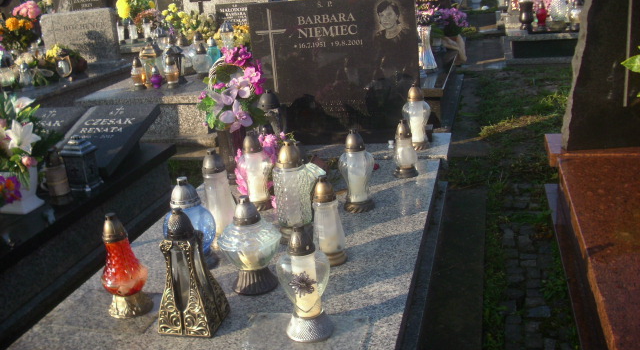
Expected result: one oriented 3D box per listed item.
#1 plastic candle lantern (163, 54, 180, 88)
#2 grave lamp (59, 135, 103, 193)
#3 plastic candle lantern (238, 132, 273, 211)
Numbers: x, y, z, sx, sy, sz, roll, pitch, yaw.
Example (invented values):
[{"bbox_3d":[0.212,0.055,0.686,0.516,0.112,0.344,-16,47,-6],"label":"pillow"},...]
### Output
[{"bbox_3d":[-1.059,-0.737,4.811,0.108,0.221,0.108,0,21,15],"label":"plastic candle lantern"},{"bbox_3d":[-1.094,-0.061,3.113,0.123,0.232,0.123,2,20,20],"label":"grave lamp"},{"bbox_3d":[-0.247,-0.018,2.639,0.137,0.304,0.137,0,18,14],"label":"plastic candle lantern"}]

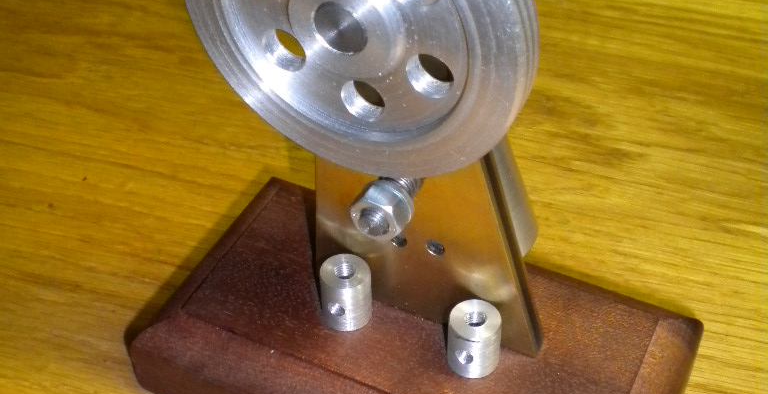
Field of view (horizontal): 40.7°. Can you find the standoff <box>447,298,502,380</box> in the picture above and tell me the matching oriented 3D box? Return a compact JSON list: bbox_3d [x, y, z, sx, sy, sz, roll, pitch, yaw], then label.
[{"bbox_3d":[0.018,0.028,0.207,0.010,0.012,0.010,-1,43,1],"label":"standoff"}]

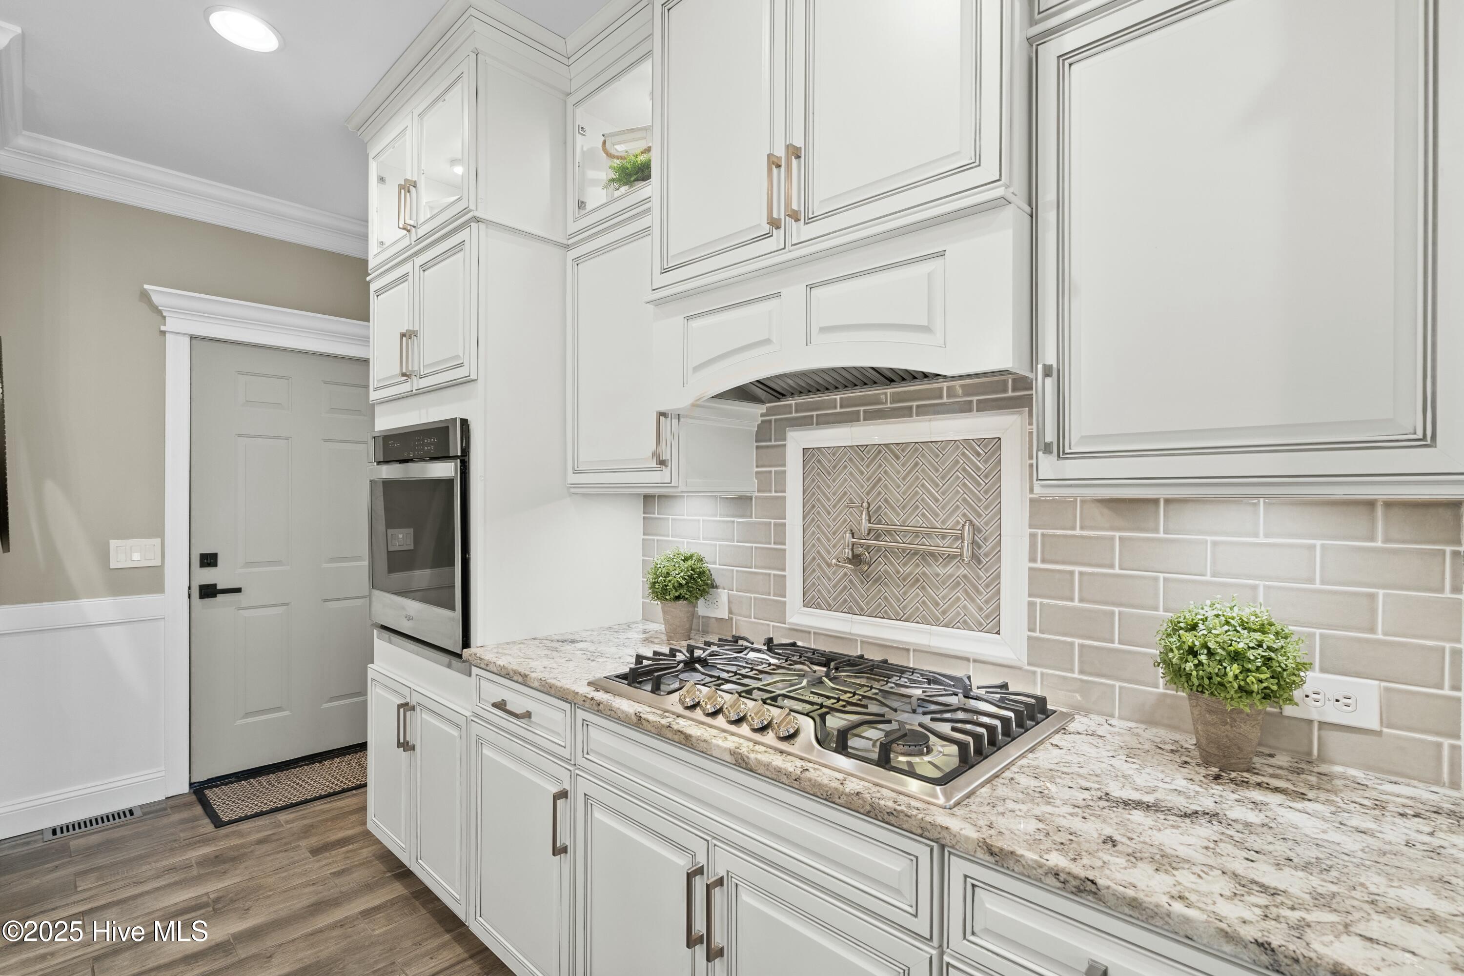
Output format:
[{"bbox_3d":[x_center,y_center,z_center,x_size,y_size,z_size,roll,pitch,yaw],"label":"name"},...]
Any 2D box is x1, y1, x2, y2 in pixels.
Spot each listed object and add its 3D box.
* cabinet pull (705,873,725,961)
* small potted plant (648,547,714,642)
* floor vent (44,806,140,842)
[{"bbox_3d":[-0.031,0.797,1.203,0.013,0.147,0.034,0,0,43],"label":"cabinet pull"},{"bbox_3d":[-0.167,0.338,2.047,0.208,0.279,0.208,0,0,0],"label":"small potted plant"},{"bbox_3d":[-2.646,1.387,2.700,0.142,0.010,0.288,0,0,43],"label":"floor vent"}]

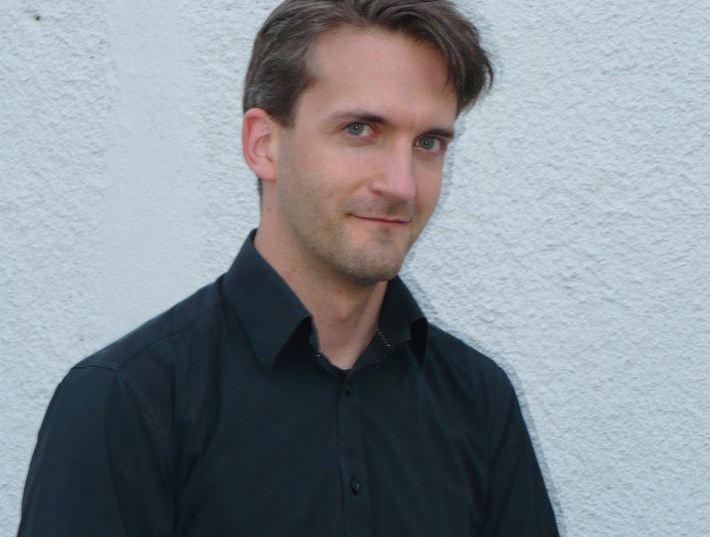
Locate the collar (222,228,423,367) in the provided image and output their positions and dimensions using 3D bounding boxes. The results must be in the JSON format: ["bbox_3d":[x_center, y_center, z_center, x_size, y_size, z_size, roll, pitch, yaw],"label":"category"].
[{"bbox_3d":[-0.024,0.026,1.950,0.165,0.110,0.150,-5,4,-29],"label":"collar"}]

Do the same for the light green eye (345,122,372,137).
[{"bbox_3d":[0.003,-0.108,1.875,0.025,0.013,0.014,8,6,-21],"label":"light green eye"}]

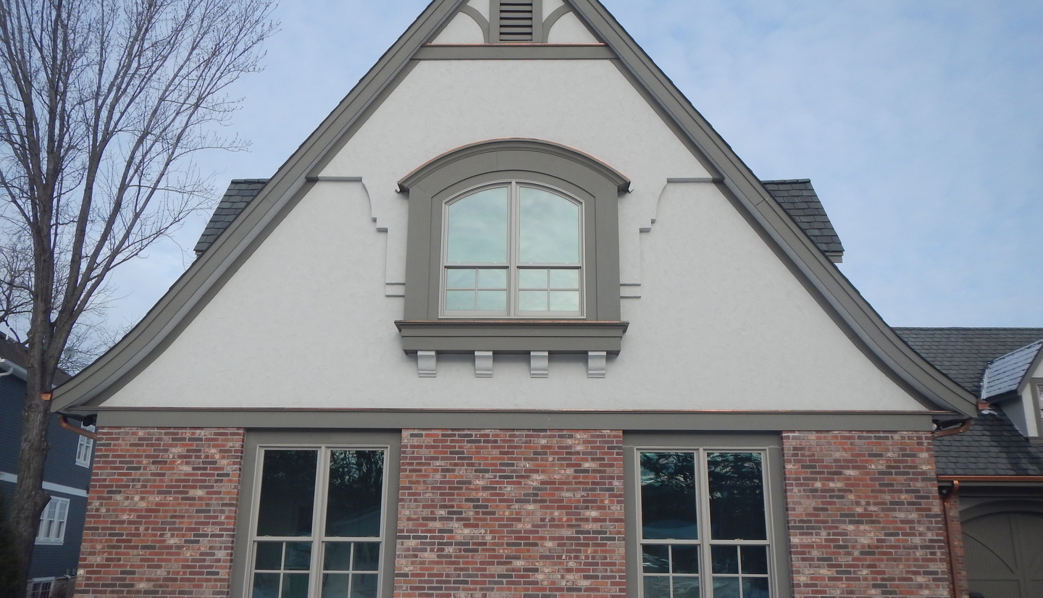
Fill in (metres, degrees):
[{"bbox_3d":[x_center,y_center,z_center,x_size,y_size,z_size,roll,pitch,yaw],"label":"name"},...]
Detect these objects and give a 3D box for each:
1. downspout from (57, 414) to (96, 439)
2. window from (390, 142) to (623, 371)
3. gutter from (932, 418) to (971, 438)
[{"bbox_3d":[-5.466,1.586,10.420,0.550,0.300,0.100,0,-15,1],"label":"downspout"},{"bbox_3d":[-0.099,-0.605,10.461,2.870,2.800,0.400,0,-15,1],"label":"window"},{"bbox_3d":[5.172,1.570,10.192,0.530,0.260,0.100,0,-15,1],"label":"gutter"}]

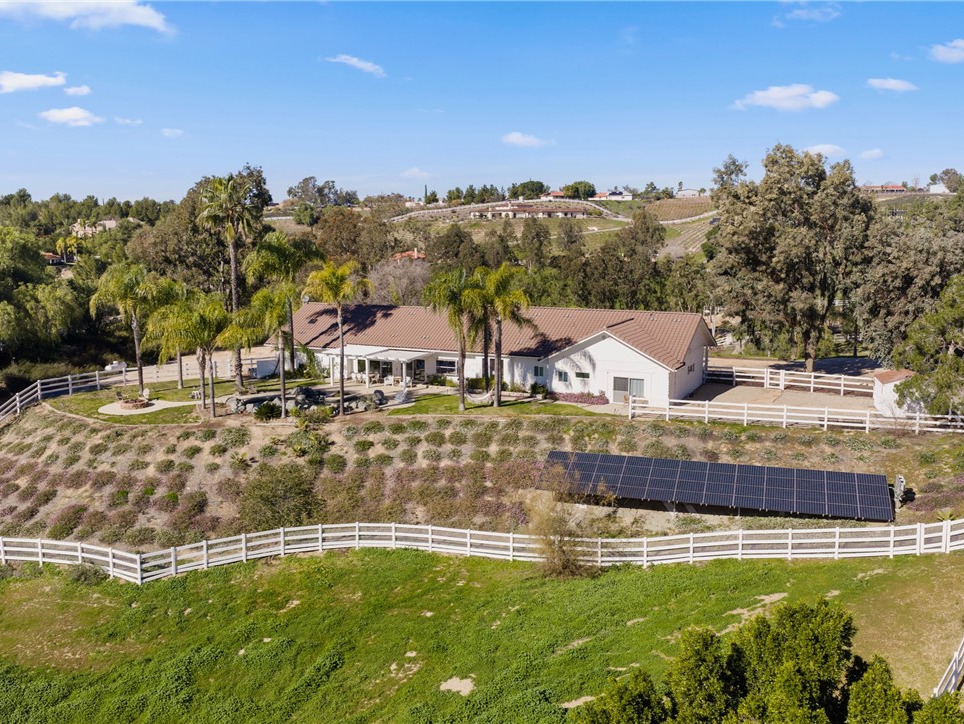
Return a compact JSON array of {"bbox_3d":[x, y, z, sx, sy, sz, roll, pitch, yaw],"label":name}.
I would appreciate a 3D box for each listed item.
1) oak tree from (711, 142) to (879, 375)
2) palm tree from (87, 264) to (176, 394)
[{"bbox_3d":[26.839,-8.884,74.059,13.790,19.770,12.500,3,10,20],"label":"oak tree"},{"bbox_3d":[-27.414,-2.581,67.220,6.620,10.610,6.490,-4,10,-22],"label":"palm tree"}]

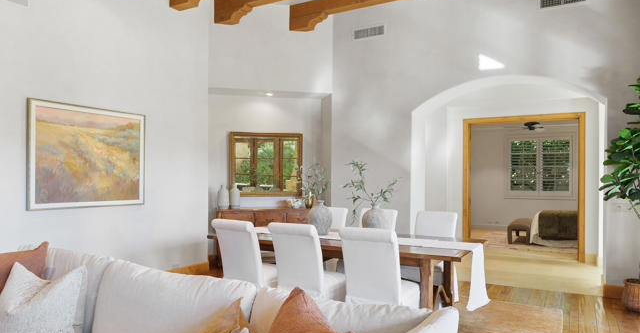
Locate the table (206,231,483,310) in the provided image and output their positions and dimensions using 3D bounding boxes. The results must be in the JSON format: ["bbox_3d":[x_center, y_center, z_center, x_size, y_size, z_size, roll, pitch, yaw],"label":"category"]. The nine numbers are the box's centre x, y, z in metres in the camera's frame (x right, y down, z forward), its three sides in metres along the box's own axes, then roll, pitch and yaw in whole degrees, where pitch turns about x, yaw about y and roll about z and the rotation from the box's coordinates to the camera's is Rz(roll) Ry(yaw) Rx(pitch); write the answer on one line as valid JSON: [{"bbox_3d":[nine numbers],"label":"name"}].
[{"bbox_3d":[0.230,1.106,4.504,2.580,0.760,1.120,0,-1,29],"label":"table"}]

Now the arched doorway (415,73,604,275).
[{"bbox_3d":[2.459,0.184,6.046,2.337,2.718,0.550,0,-1,29],"label":"arched doorway"}]

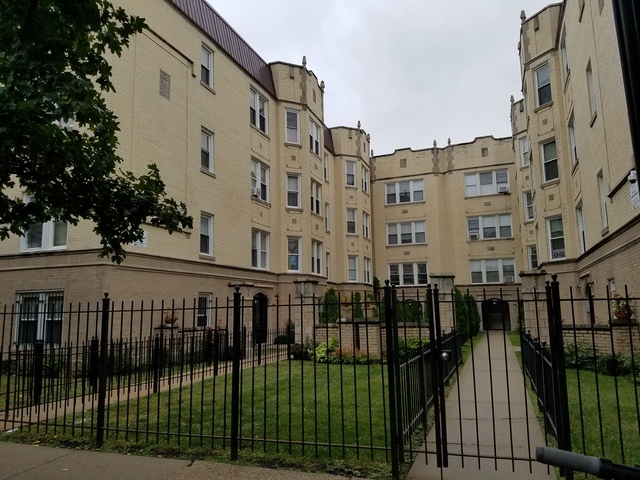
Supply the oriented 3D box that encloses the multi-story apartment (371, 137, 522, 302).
[{"bbox_3d":[9.872,0.153,36.597,10.032,12.920,8.000,-4,-9,20],"label":"multi-story apartment"}]

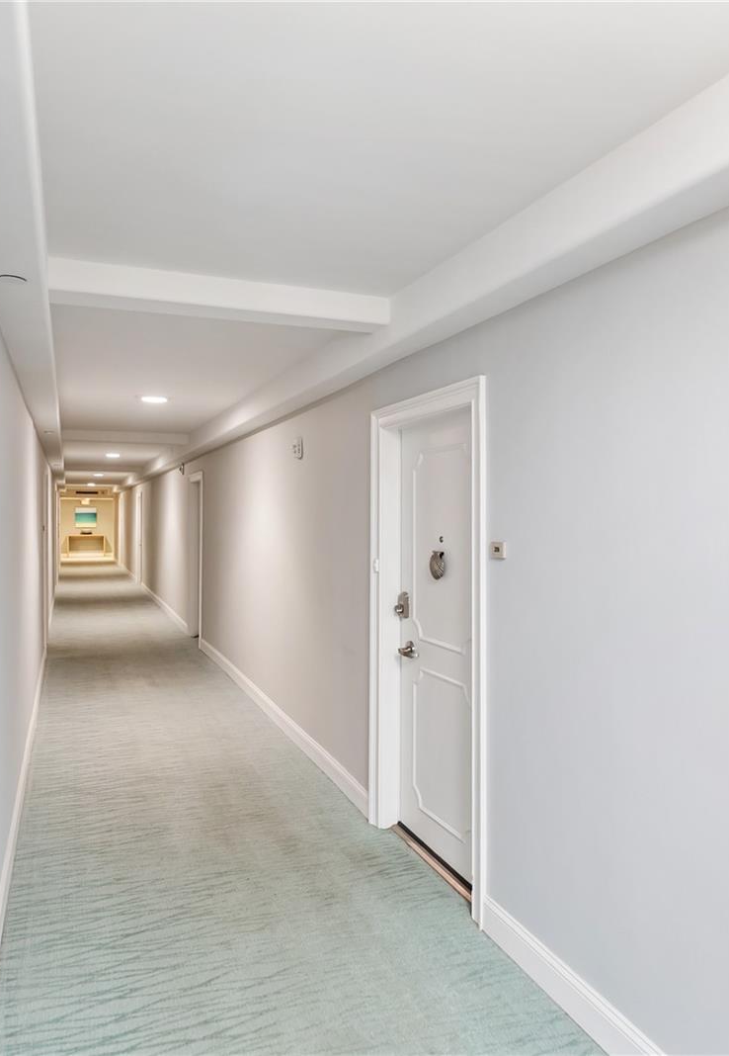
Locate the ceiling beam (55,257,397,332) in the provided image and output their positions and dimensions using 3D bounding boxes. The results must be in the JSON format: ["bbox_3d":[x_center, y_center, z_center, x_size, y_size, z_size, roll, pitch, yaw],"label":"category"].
[{"bbox_3d":[-0.573,-0.967,2.991,1.404,0.113,0.201,0,1,-23],"label":"ceiling beam"}]

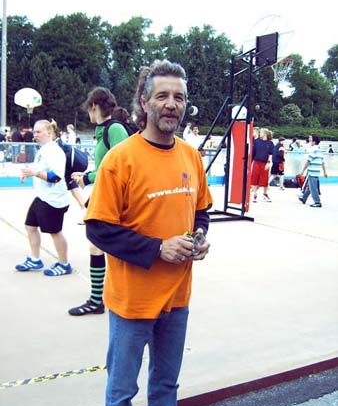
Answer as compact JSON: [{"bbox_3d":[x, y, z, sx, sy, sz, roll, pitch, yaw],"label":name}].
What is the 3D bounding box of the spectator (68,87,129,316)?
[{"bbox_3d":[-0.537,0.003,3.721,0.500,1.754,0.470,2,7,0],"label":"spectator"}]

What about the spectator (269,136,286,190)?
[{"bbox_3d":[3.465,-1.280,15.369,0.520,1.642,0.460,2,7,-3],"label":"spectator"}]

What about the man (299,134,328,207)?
[{"bbox_3d":[3.424,-0.769,11.404,0.640,1.648,0.480,4,8,16],"label":"man"}]

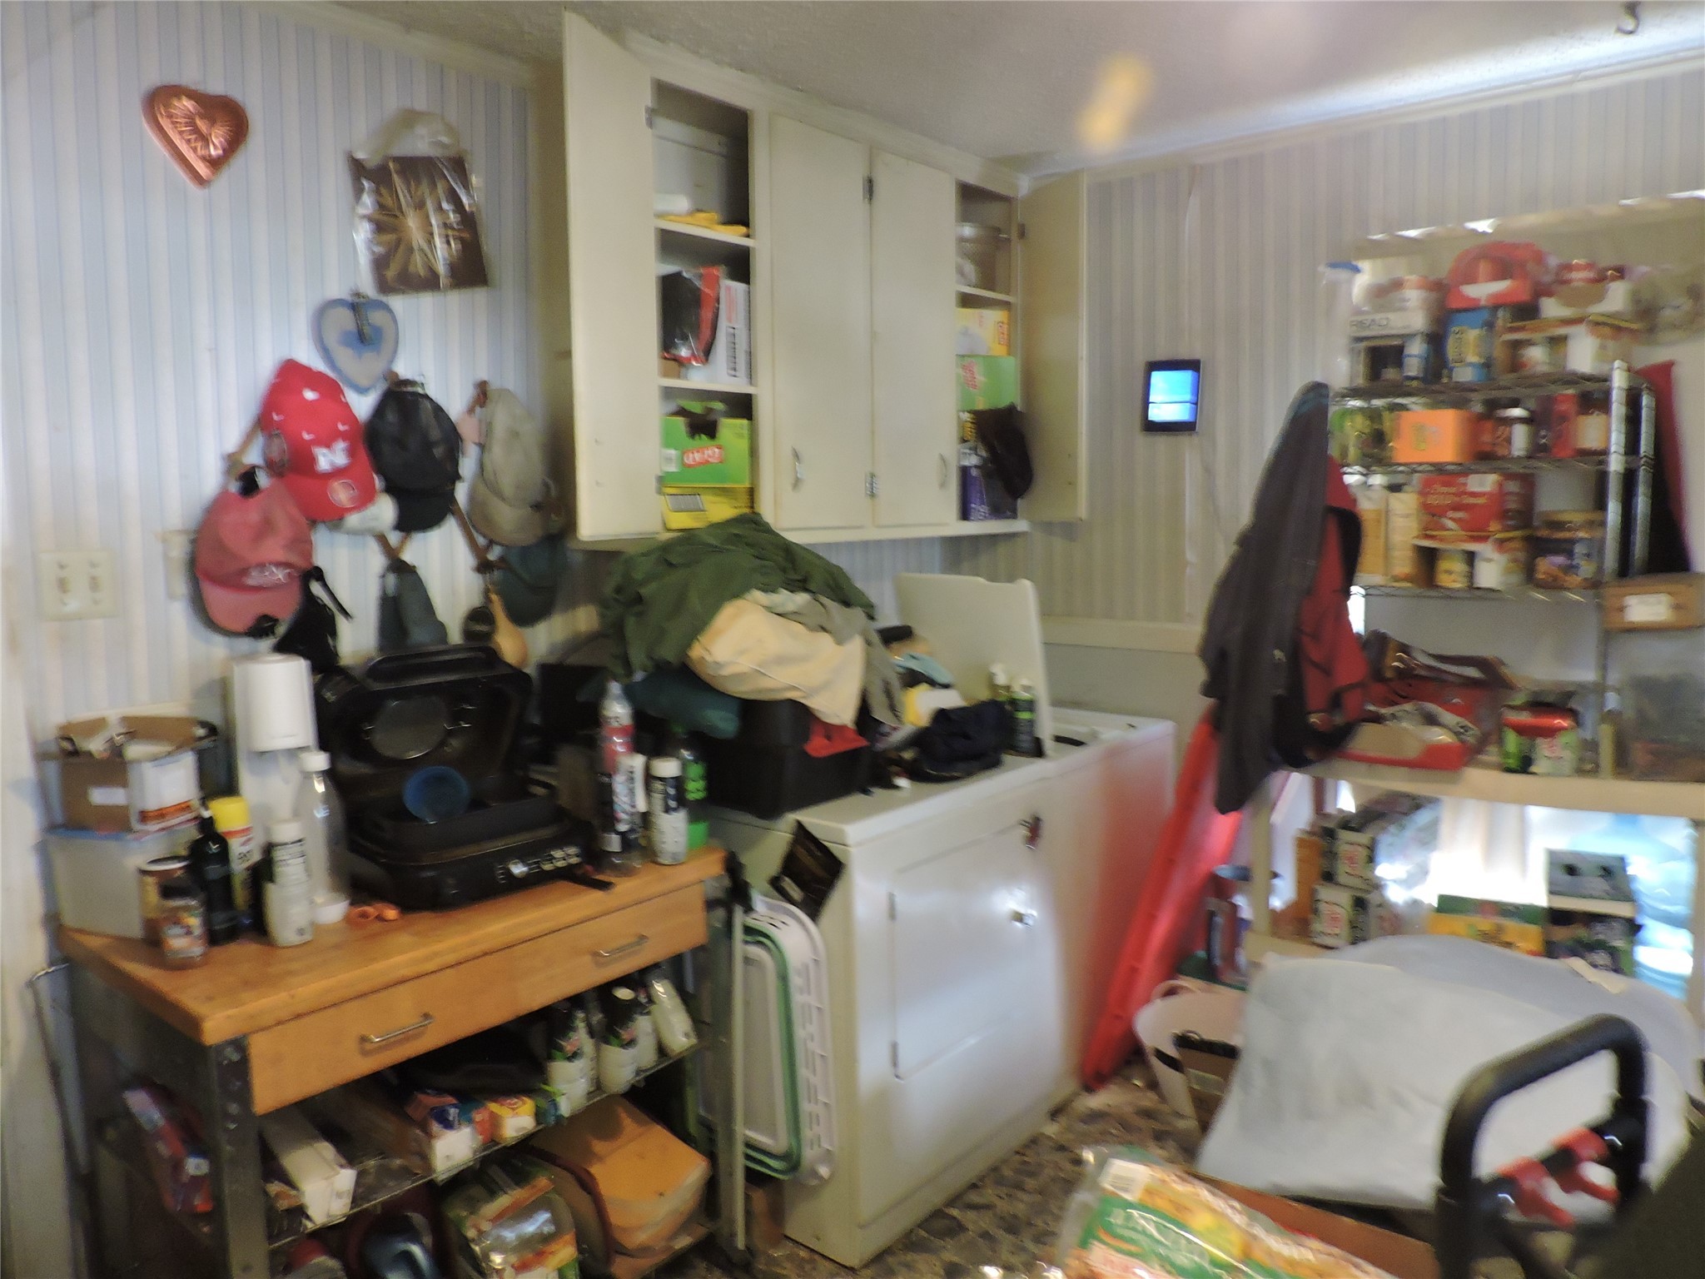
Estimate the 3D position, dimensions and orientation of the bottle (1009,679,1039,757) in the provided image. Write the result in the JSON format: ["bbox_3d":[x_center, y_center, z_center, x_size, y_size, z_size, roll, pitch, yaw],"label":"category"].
[{"bbox_3d":[0.422,0.191,2.902,0.070,0.184,0.070,-1,6,0],"label":"bottle"}]

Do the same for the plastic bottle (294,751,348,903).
[{"bbox_3d":[-0.896,0.325,1.986,0.088,0.280,0.088,6,9,40],"label":"plastic bottle"}]

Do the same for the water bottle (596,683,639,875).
[{"bbox_3d":[-0.429,0.251,2.157,0.075,0.345,0.075,-1,6,0],"label":"water bottle"}]

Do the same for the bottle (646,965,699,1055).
[{"bbox_3d":[-0.362,0.696,2.271,0.066,0.185,0.066,-16,7,43],"label":"bottle"}]

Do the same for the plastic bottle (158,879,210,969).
[{"bbox_3d":[-0.989,0.415,1.742,0.064,0.119,0.064,4,7,39],"label":"plastic bottle"}]

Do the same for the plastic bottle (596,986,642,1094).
[{"bbox_3d":[-0.429,0.720,2.155,0.072,0.192,0.072,-2,7,-12],"label":"plastic bottle"}]

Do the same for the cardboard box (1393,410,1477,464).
[{"bbox_3d":[1.327,-0.456,2.694,0.141,0.114,0.146,5,8,40],"label":"cardboard box"}]

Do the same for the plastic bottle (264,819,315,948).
[{"bbox_3d":[-0.866,0.372,1.815,0.066,0.186,0.066,4,7,39],"label":"plastic bottle"}]

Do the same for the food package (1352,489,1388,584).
[{"bbox_3d":[1.198,-0.236,2.682,0.070,0.206,0.125,6,9,40],"label":"food package"}]

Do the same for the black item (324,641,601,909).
[{"bbox_3d":[-0.748,0.238,2.245,0.385,0.390,0.370,-6,9,-41],"label":"black item"}]

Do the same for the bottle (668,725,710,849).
[{"bbox_3d":[-0.323,0.281,2.309,0.083,0.250,0.083,-1,6,0],"label":"bottle"}]

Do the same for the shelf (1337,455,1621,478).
[{"bbox_3d":[1.417,-0.374,2.614,0.545,0.033,0.350,6,9,40],"label":"shelf"}]

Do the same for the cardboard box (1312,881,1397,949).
[{"bbox_3d":[1.234,0.626,2.860,0.132,0.130,0.340,4,7,39],"label":"cardboard box"}]

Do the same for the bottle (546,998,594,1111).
[{"bbox_3d":[-0.501,0.725,2.086,0.074,0.198,0.074,-2,7,-14],"label":"bottle"}]

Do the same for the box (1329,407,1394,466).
[{"bbox_3d":[1.210,-0.469,2.767,0.150,0.136,0.140,4,7,39],"label":"box"}]

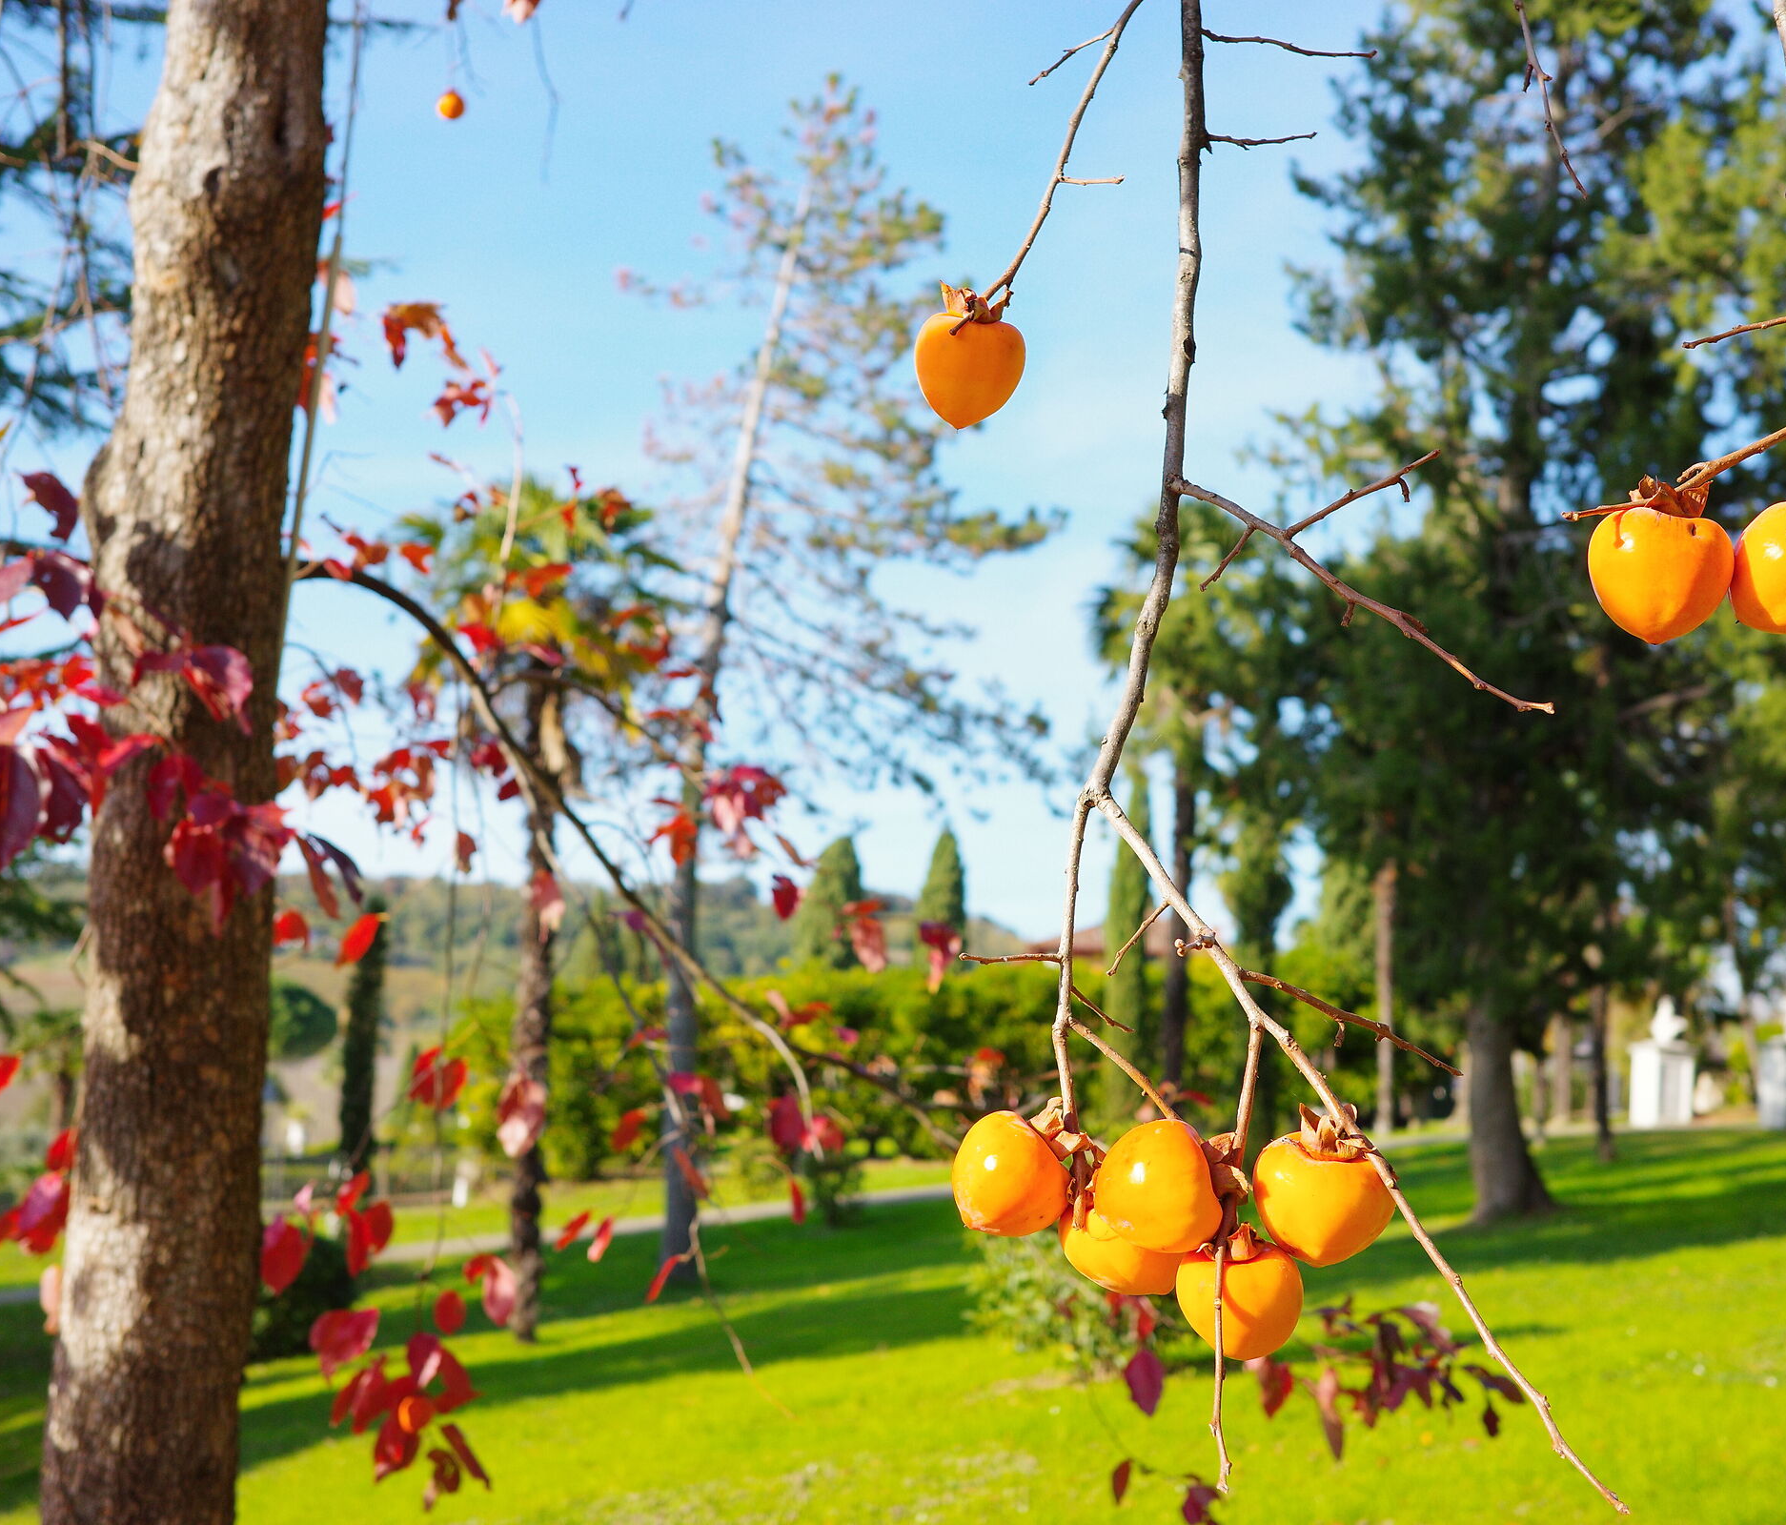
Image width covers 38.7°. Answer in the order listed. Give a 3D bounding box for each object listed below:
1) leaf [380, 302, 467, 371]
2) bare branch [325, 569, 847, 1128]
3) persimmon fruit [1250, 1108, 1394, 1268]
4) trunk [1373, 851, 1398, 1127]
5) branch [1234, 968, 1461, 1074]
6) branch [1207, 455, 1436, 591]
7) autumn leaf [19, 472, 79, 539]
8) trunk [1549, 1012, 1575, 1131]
[{"bbox_3d":[-0.593,-0.536,3.200,0.105,0.083,0.065,1,-6,-11],"label":"leaf"},{"bbox_3d":[-0.356,0.101,2.950,0.600,0.640,0.300,0,-5,0],"label":"bare branch"},{"bbox_3d":[0.230,0.230,1.360,0.075,0.081,0.075,3,12,10],"label":"persimmon fruit"},{"bbox_3d":[7.006,3.299,36.197,0.293,3.905,0.293,-1,-6,11],"label":"trunk"},{"bbox_3d":[0.254,0.144,1.420,0.128,0.058,0.040,0,-5,0],"label":"branch"},{"bbox_3d":[0.241,-0.137,1.440,0.135,0.078,0.060,0,-5,0],"label":"branch"},{"bbox_3d":[-0.945,-0.287,2.850,0.047,0.095,0.045,-30,-6,0],"label":"autumn leaf"},{"bbox_3d":[8.954,4.138,34.000,0.260,1.550,0.260,0,-5,0],"label":"trunk"}]

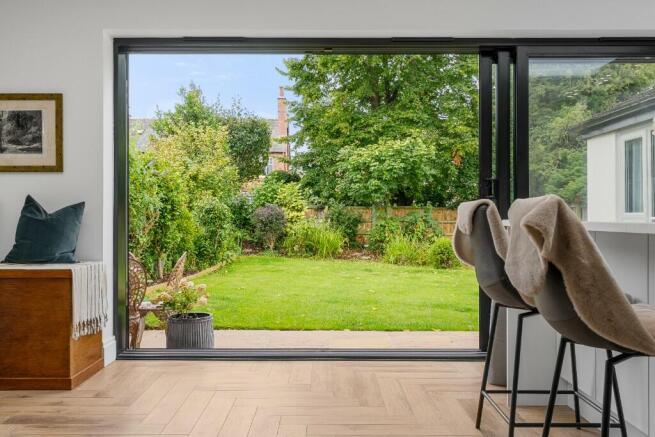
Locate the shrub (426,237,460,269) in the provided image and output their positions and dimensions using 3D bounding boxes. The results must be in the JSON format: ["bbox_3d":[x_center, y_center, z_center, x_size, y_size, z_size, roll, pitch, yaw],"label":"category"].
[{"bbox_3d":[2.530,0.736,12.600,0.760,0.700,0.740,0,0,0],"label":"shrub"}]

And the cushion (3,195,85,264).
[{"bbox_3d":[-1.717,0.064,3.520,0.460,0.440,0.170,0,-17,0],"label":"cushion"}]

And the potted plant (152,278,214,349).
[{"bbox_3d":[-1.113,0.757,4.500,0.480,0.580,0.460,0,0,0],"label":"potted plant"}]

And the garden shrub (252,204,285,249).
[{"bbox_3d":[-1.840,0.286,18.500,1.080,1.460,1.050,0,0,0],"label":"garden shrub"}]

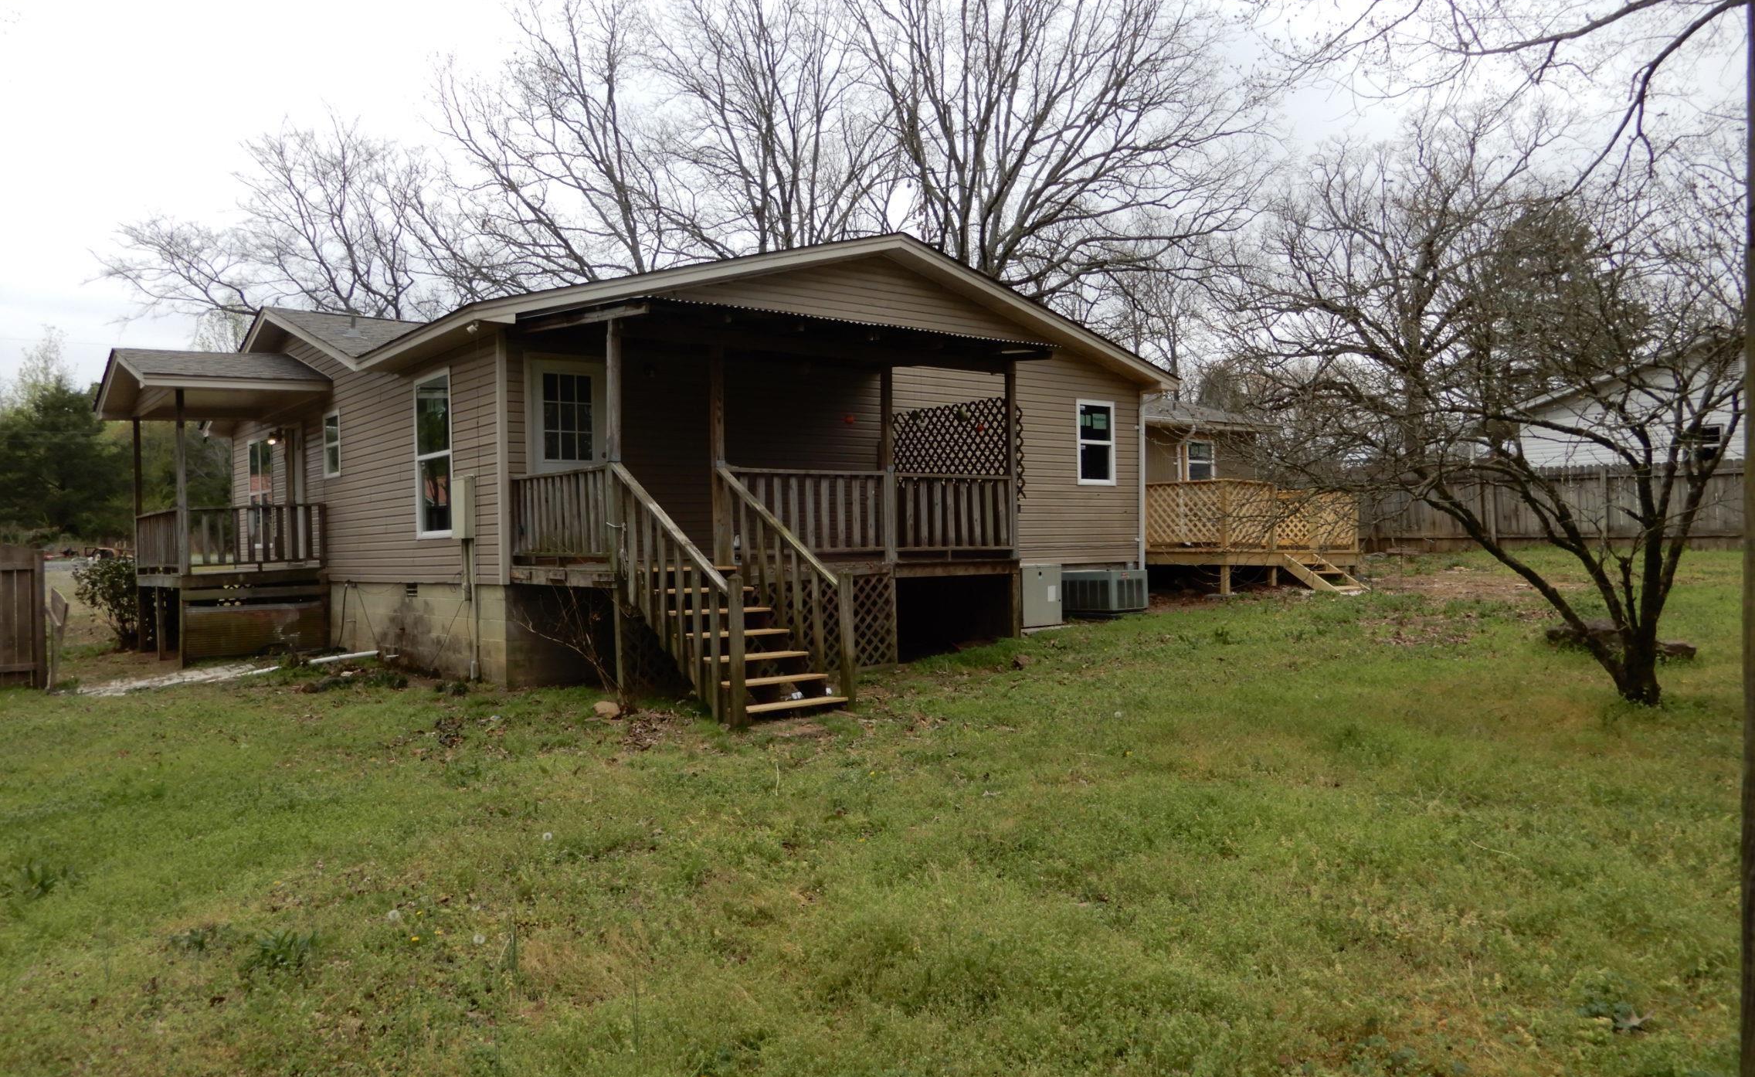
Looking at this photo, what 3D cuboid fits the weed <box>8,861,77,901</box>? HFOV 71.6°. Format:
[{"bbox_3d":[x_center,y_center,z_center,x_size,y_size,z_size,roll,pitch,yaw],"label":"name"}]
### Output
[{"bbox_3d":[-3.870,1.590,5.650,0.310,0.150,0.280,-1,0,0],"label":"weed"}]

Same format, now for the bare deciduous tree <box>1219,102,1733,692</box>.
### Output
[{"bbox_3d":[4.250,-0.830,8.150,3.900,3.950,3.600,-1,0,0],"label":"bare deciduous tree"}]

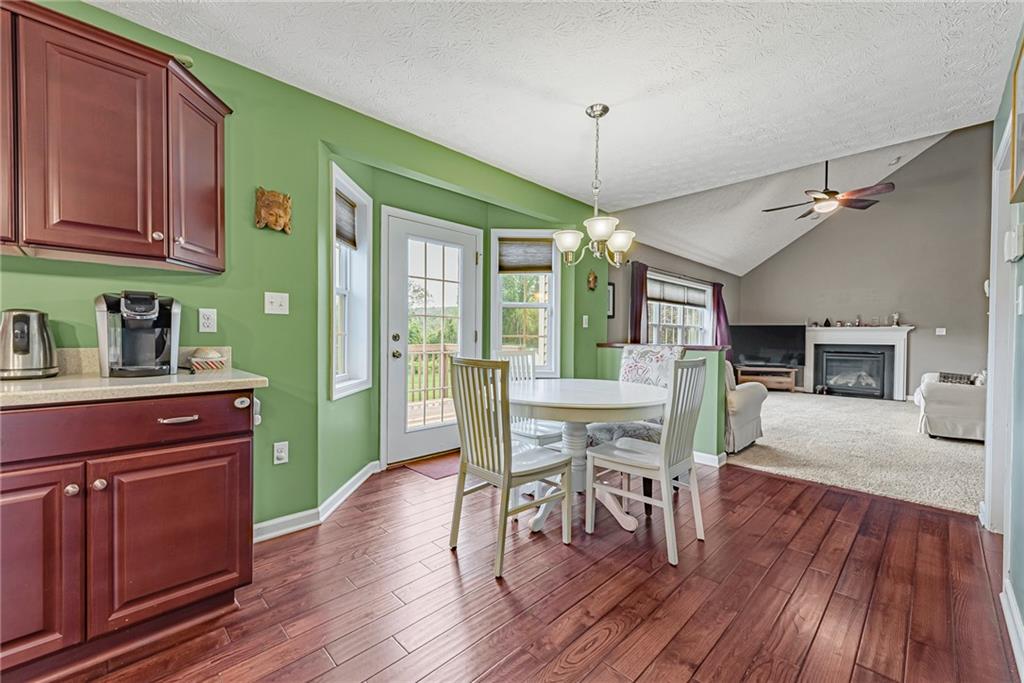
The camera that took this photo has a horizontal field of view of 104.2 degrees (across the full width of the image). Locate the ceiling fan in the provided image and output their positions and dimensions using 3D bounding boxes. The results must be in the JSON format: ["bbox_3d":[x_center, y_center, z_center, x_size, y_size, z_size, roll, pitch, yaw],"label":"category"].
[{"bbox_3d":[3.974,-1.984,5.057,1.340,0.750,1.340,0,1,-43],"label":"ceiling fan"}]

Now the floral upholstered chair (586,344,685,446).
[{"bbox_3d":[0.860,0.547,2.800,0.630,1.010,0.490,0,1,-43],"label":"floral upholstered chair"}]

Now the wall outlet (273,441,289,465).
[{"bbox_3d":[-1.242,0.604,2.146,0.071,0.115,0.012,0,1,-43],"label":"wall outlet"}]

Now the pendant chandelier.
[{"bbox_3d":[0.505,-0.924,2.376,0.530,0.925,0.530,0,1,-43],"label":"pendant chandelier"}]

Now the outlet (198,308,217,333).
[{"bbox_3d":[-1.487,-0.102,1.950,0.070,0.114,0.007,0,1,-43],"label":"outlet"}]

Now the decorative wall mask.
[{"bbox_3d":[-1.260,-0.694,2.108,0.158,0.210,0.065,0,1,-43],"label":"decorative wall mask"}]

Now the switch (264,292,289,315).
[{"bbox_3d":[-1.252,-0.201,2.121,0.114,0.115,0.012,0,1,-43],"label":"switch"}]

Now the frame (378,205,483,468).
[{"bbox_3d":[-0.692,-0.007,3.580,0.920,2.050,0.050,0,1,-43],"label":"frame"}]

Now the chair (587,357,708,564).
[{"bbox_3d":[0.738,0.584,2.205,0.515,0.985,0.440,1,1,44],"label":"chair"}]

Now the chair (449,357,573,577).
[{"bbox_3d":[0.008,0.580,2.099,0.515,0.985,0.440,0,1,-42],"label":"chair"}]

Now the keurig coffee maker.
[{"bbox_3d":[-1.526,-0.030,1.639,0.250,0.337,0.290,0,1,-43],"label":"keurig coffee maker"}]

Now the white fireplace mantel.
[{"bbox_3d":[6.335,0.388,7.430,0.190,1.298,1.649,0,1,-43],"label":"white fireplace mantel"}]

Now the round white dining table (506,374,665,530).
[{"bbox_3d":[0.374,0.673,2.492,1.187,0.758,1.187,0,1,0],"label":"round white dining table"}]

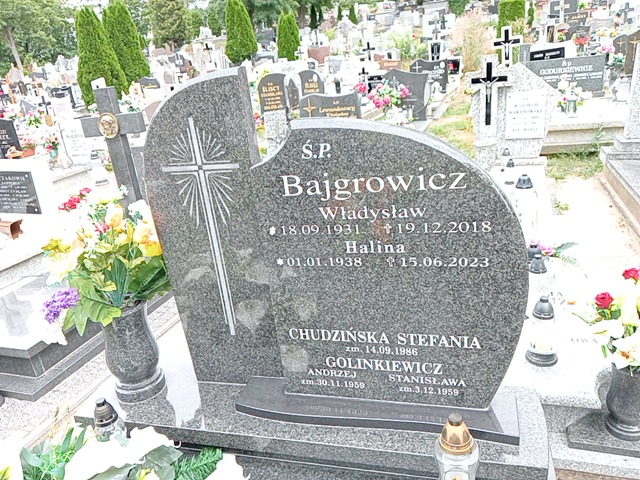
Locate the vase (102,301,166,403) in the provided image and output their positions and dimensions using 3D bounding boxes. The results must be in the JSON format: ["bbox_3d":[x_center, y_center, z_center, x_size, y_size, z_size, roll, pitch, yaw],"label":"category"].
[{"bbox_3d":[-0.510,0.293,1.398,0.142,0.275,0.142,0,23,15],"label":"vase"}]

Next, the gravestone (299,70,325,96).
[{"bbox_3d":[-0.092,-1.650,5.600,0.280,0.400,0.080,0,23,15],"label":"gravestone"}]

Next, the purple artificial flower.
[{"bbox_3d":[-0.663,0.171,1.329,0.085,0.085,0.070,0,23,15],"label":"purple artificial flower"}]

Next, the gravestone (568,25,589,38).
[{"bbox_3d":[5.514,-4.398,11.000,0.500,0.400,0.100,0,23,15],"label":"gravestone"}]

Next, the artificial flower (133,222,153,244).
[{"bbox_3d":[-0.445,-0.019,1.298,0.050,0.060,0.050,0,23,15],"label":"artificial flower"}]

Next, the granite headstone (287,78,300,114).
[{"bbox_3d":[-0.281,-1.524,5.500,0.150,0.410,0.080,0,23,15],"label":"granite headstone"}]

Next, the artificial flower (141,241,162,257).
[{"bbox_3d":[-0.427,0.021,1.310,0.060,0.045,0.055,0,23,15],"label":"artificial flower"}]

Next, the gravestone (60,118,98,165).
[{"bbox_3d":[-2.706,-1.103,5.800,0.400,0.500,0.100,0,23,15],"label":"gravestone"}]

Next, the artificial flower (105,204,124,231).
[{"bbox_3d":[-0.491,-0.054,1.238,0.050,0.065,0.050,0,23,15],"label":"artificial flower"}]

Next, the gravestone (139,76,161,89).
[{"bbox_3d":[-3.787,-3.499,11.500,0.500,0.290,0.100,0,23,15],"label":"gravestone"}]

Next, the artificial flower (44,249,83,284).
[{"bbox_3d":[-0.644,0.067,1.299,0.090,0.085,0.085,0,23,15],"label":"artificial flower"}]

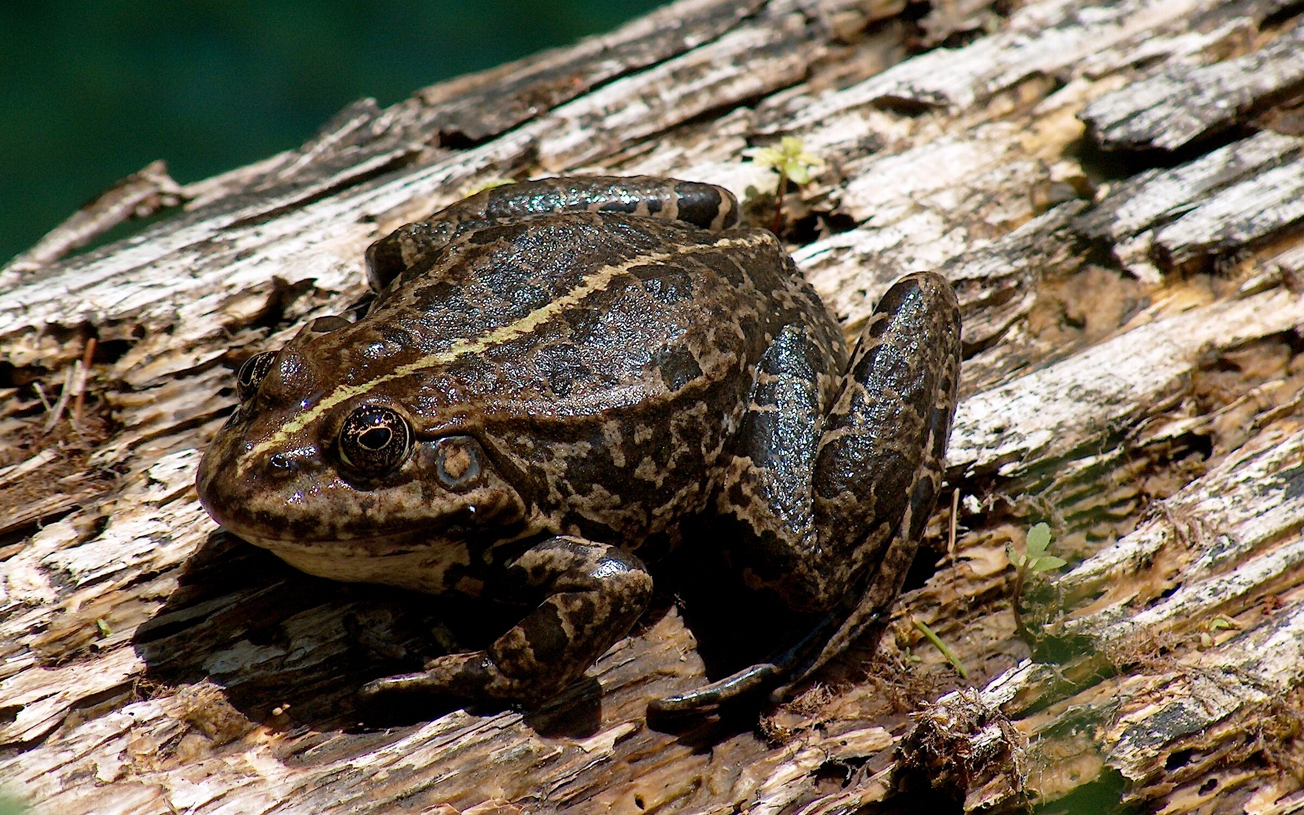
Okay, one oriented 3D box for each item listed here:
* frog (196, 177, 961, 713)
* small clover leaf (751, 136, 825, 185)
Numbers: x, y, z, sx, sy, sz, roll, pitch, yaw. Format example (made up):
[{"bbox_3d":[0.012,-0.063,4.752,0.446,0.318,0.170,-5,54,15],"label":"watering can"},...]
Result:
[{"bbox_3d":[-0.010,-0.001,1.230,0.095,0.032,0.081,-28,45,-32],"label":"frog"},{"bbox_3d":[0.016,-0.028,1.273,0.008,0.003,0.007,0,37,0],"label":"small clover leaf"}]

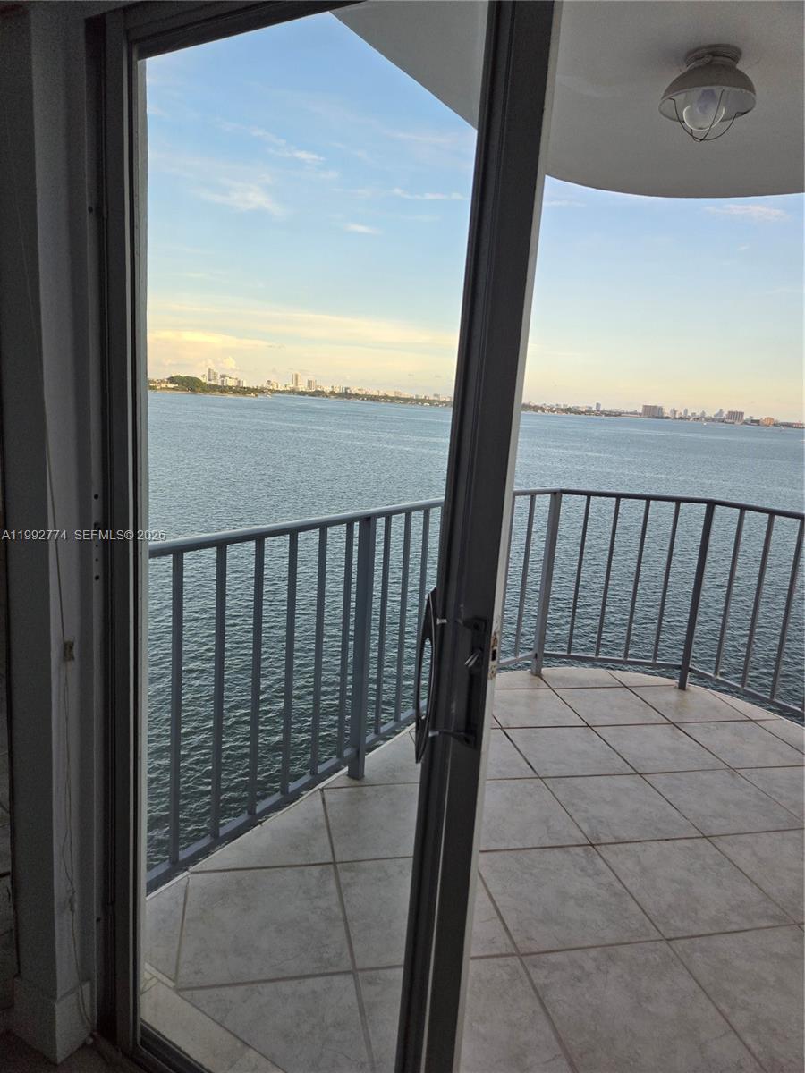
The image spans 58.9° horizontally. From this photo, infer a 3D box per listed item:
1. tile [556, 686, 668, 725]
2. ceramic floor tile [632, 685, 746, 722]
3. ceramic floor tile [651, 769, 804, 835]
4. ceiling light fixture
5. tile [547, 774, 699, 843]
[{"bbox_3d":[1.097,0.899,3.765,0.450,0.010,0.450,1,11,-13],"label":"tile"},{"bbox_3d":[1.542,0.914,3.866,0.450,0.010,0.450,1,11,-13],"label":"ceramic floor tile"},{"bbox_3d":[1.290,1.073,2.890,0.450,0.010,0.450,1,11,-13],"label":"ceramic floor tile"},{"bbox_3d":[0.985,-1.411,2.301,0.288,0.246,0.288,1,11,-13],"label":"ceiling light fixture"},{"bbox_3d":[0.846,1.059,2.790,0.450,0.010,0.450,1,11,-13],"label":"tile"}]

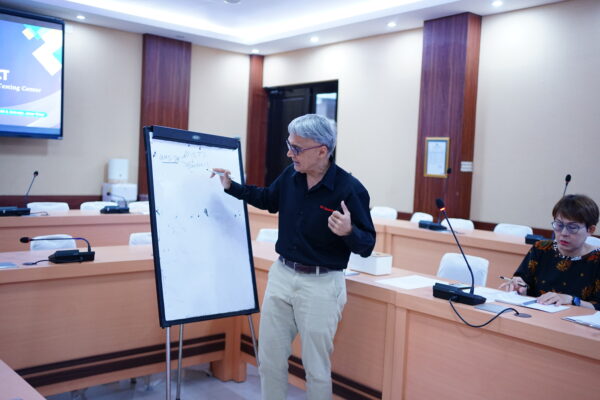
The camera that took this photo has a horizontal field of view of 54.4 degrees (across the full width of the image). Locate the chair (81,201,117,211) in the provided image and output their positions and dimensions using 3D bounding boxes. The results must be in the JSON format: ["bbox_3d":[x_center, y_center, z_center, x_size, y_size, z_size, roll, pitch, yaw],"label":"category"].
[{"bbox_3d":[-1.696,0.448,5.160,0.450,0.820,0.500,-1,5,-41],"label":"chair"}]

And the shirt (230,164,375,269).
[{"bbox_3d":[-0.002,0.069,2.610,0.700,0.470,0.320,4,4,27],"label":"shirt"}]

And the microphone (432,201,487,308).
[{"bbox_3d":[0.695,0.221,2.595,0.150,0.435,0.270,-1,5,-41],"label":"microphone"}]

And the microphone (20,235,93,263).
[{"bbox_3d":[-1.269,0.257,3.048,0.375,0.125,0.140,-1,5,-40],"label":"microphone"}]

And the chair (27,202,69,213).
[{"bbox_3d":[-2.037,0.452,4.867,0.450,0.820,0.500,-1,5,-41],"label":"chair"}]

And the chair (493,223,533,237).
[{"bbox_3d":[1.556,0.631,4.612,0.500,0.820,0.450,-1,5,-40],"label":"chair"}]

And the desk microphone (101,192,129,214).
[{"bbox_3d":[-1.499,0.024,4.736,0.235,0.160,0.135,-1,5,-40],"label":"desk microphone"}]

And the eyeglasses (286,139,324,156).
[{"bbox_3d":[0.036,-0.238,2.559,0.140,0.045,0.140,-16,29,-27],"label":"eyeglasses"}]

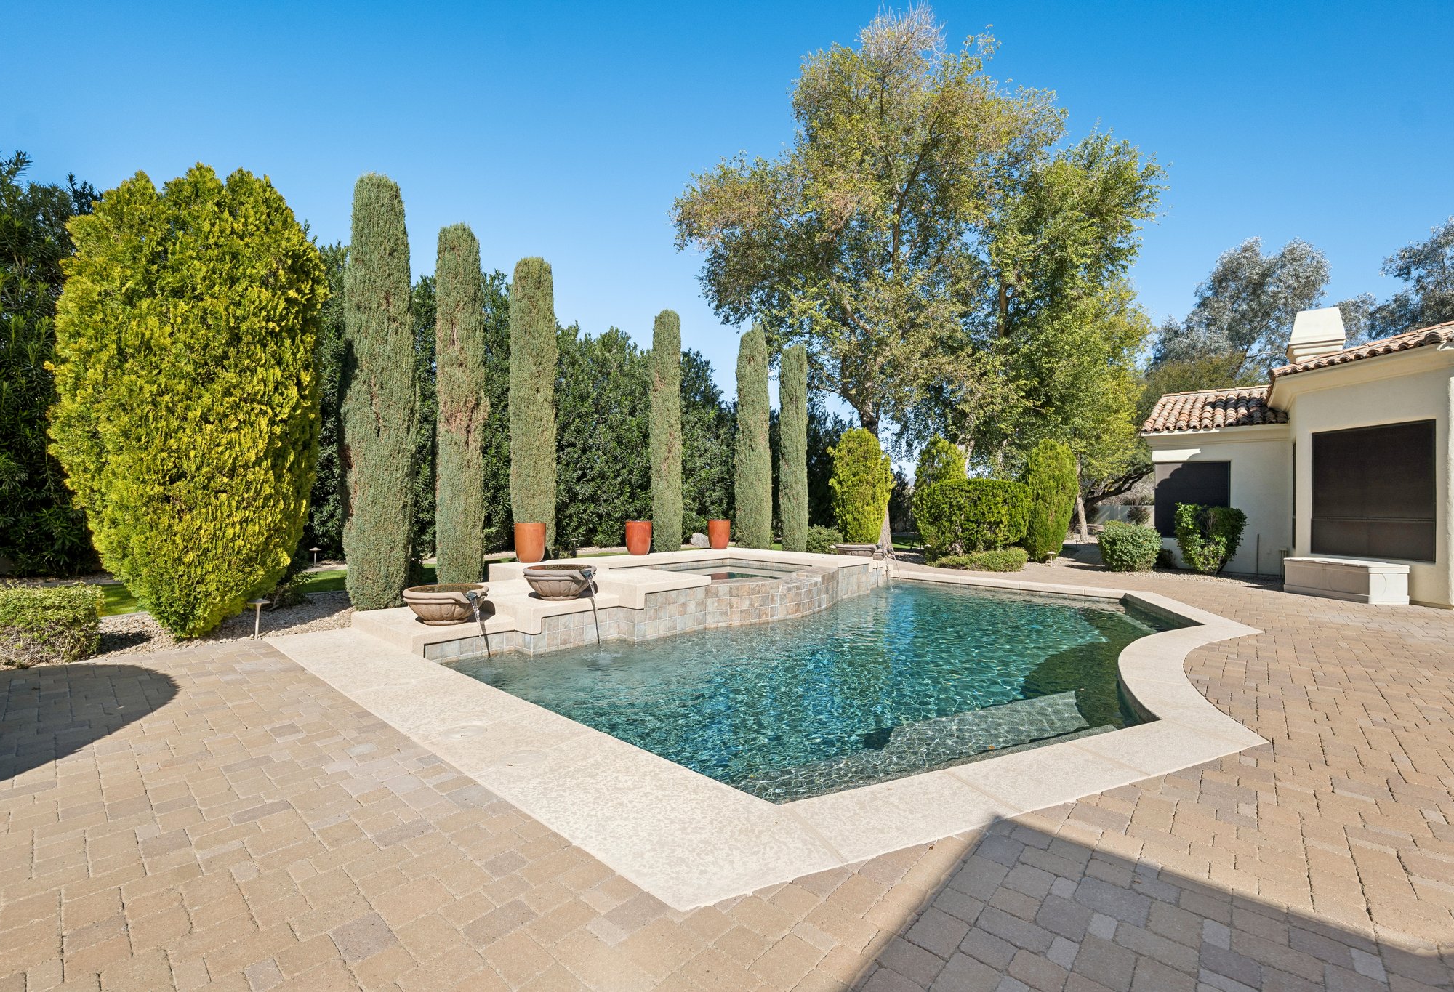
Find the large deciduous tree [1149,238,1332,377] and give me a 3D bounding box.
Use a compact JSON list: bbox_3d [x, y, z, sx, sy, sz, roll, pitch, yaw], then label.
[{"bbox_3d":[24.143,-4.911,27.110,7.600,14.274,7.400,0,-1,42],"label":"large deciduous tree"}]

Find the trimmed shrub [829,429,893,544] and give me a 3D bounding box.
[{"bbox_3d":[3.030,0.040,13.000,1.400,3.100,1.400,0,0,0],"label":"trimmed shrub"}]

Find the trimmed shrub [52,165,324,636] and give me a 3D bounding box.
[{"bbox_3d":[-5.760,-1.000,6.350,2.150,5.000,2.100,0,-1,-42],"label":"trimmed shrub"}]

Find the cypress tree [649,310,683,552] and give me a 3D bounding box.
[{"bbox_3d":[-1.266,-1.191,12.335,0.721,5.535,0.721,1,-1,-6],"label":"cypress tree"}]

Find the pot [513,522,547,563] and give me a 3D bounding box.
[{"bbox_3d":[-3.037,0.725,8.897,0.469,0.585,0.469,1,-1,-19],"label":"pot"}]

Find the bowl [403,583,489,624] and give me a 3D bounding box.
[{"bbox_3d":[-2.920,1.145,6.030,0.800,0.340,0.810,0,0,0],"label":"bowl"}]

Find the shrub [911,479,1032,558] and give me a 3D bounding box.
[{"bbox_3d":[6.050,0.590,14.300,2.700,2.040,2.000,0,0,23],"label":"shrub"}]

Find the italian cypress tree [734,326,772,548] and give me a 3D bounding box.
[{"bbox_3d":[0.606,-1.128,13.287,0.843,5.500,0.843,1,-1,3],"label":"italian cypress tree"}]

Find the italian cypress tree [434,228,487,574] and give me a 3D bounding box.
[{"bbox_3d":[-3.984,-1.304,8.731,0.734,5.545,0.734,1,-1,-25],"label":"italian cypress tree"}]

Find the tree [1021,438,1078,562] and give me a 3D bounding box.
[{"bbox_3d":[8.060,0.107,14.450,1.300,3.000,1.300,0,0,0],"label":"tree"}]

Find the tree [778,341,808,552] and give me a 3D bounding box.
[{"bbox_3d":[1.850,-1.270,16.000,0.820,5.820,0.820,0,0,0],"label":"tree"}]

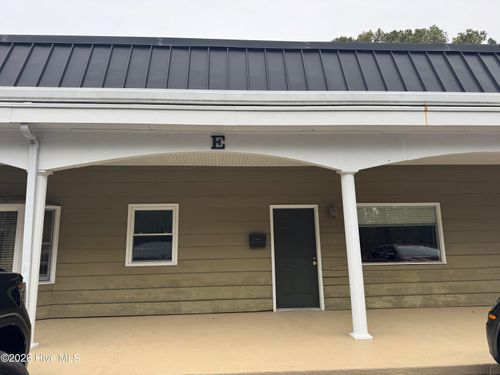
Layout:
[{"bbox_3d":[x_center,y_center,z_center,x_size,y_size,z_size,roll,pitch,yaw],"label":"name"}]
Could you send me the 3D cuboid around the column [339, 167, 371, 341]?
[{"bbox_3d":[1.508,0.900,5.028,0.242,2.404,0.242,0,-11,-4],"label":"column"}]

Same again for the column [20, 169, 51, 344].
[{"bbox_3d":[-2.929,0.922,4.694,0.242,2.394,0.242,0,-11,-4],"label":"column"}]

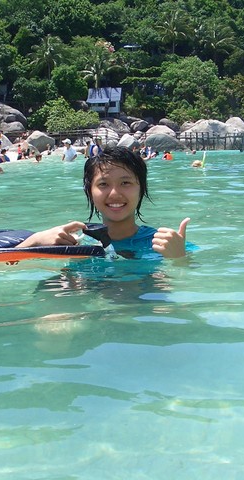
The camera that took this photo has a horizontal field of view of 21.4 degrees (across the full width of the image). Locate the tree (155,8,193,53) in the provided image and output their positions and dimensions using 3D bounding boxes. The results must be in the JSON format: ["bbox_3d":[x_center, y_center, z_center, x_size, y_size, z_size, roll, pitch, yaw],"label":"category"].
[{"bbox_3d":[9.411,-37.107,116.000,6.450,8.780,6.450,0,8,5],"label":"tree"}]

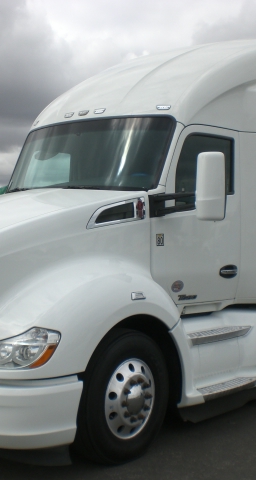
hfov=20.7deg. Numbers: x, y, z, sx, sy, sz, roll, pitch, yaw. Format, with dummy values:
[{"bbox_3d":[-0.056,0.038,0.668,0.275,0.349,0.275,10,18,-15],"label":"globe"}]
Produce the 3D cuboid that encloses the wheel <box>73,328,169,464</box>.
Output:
[{"bbox_3d":[-0.068,1.184,5.376,0.280,1.020,1.020,1,1,39],"label":"wheel"}]

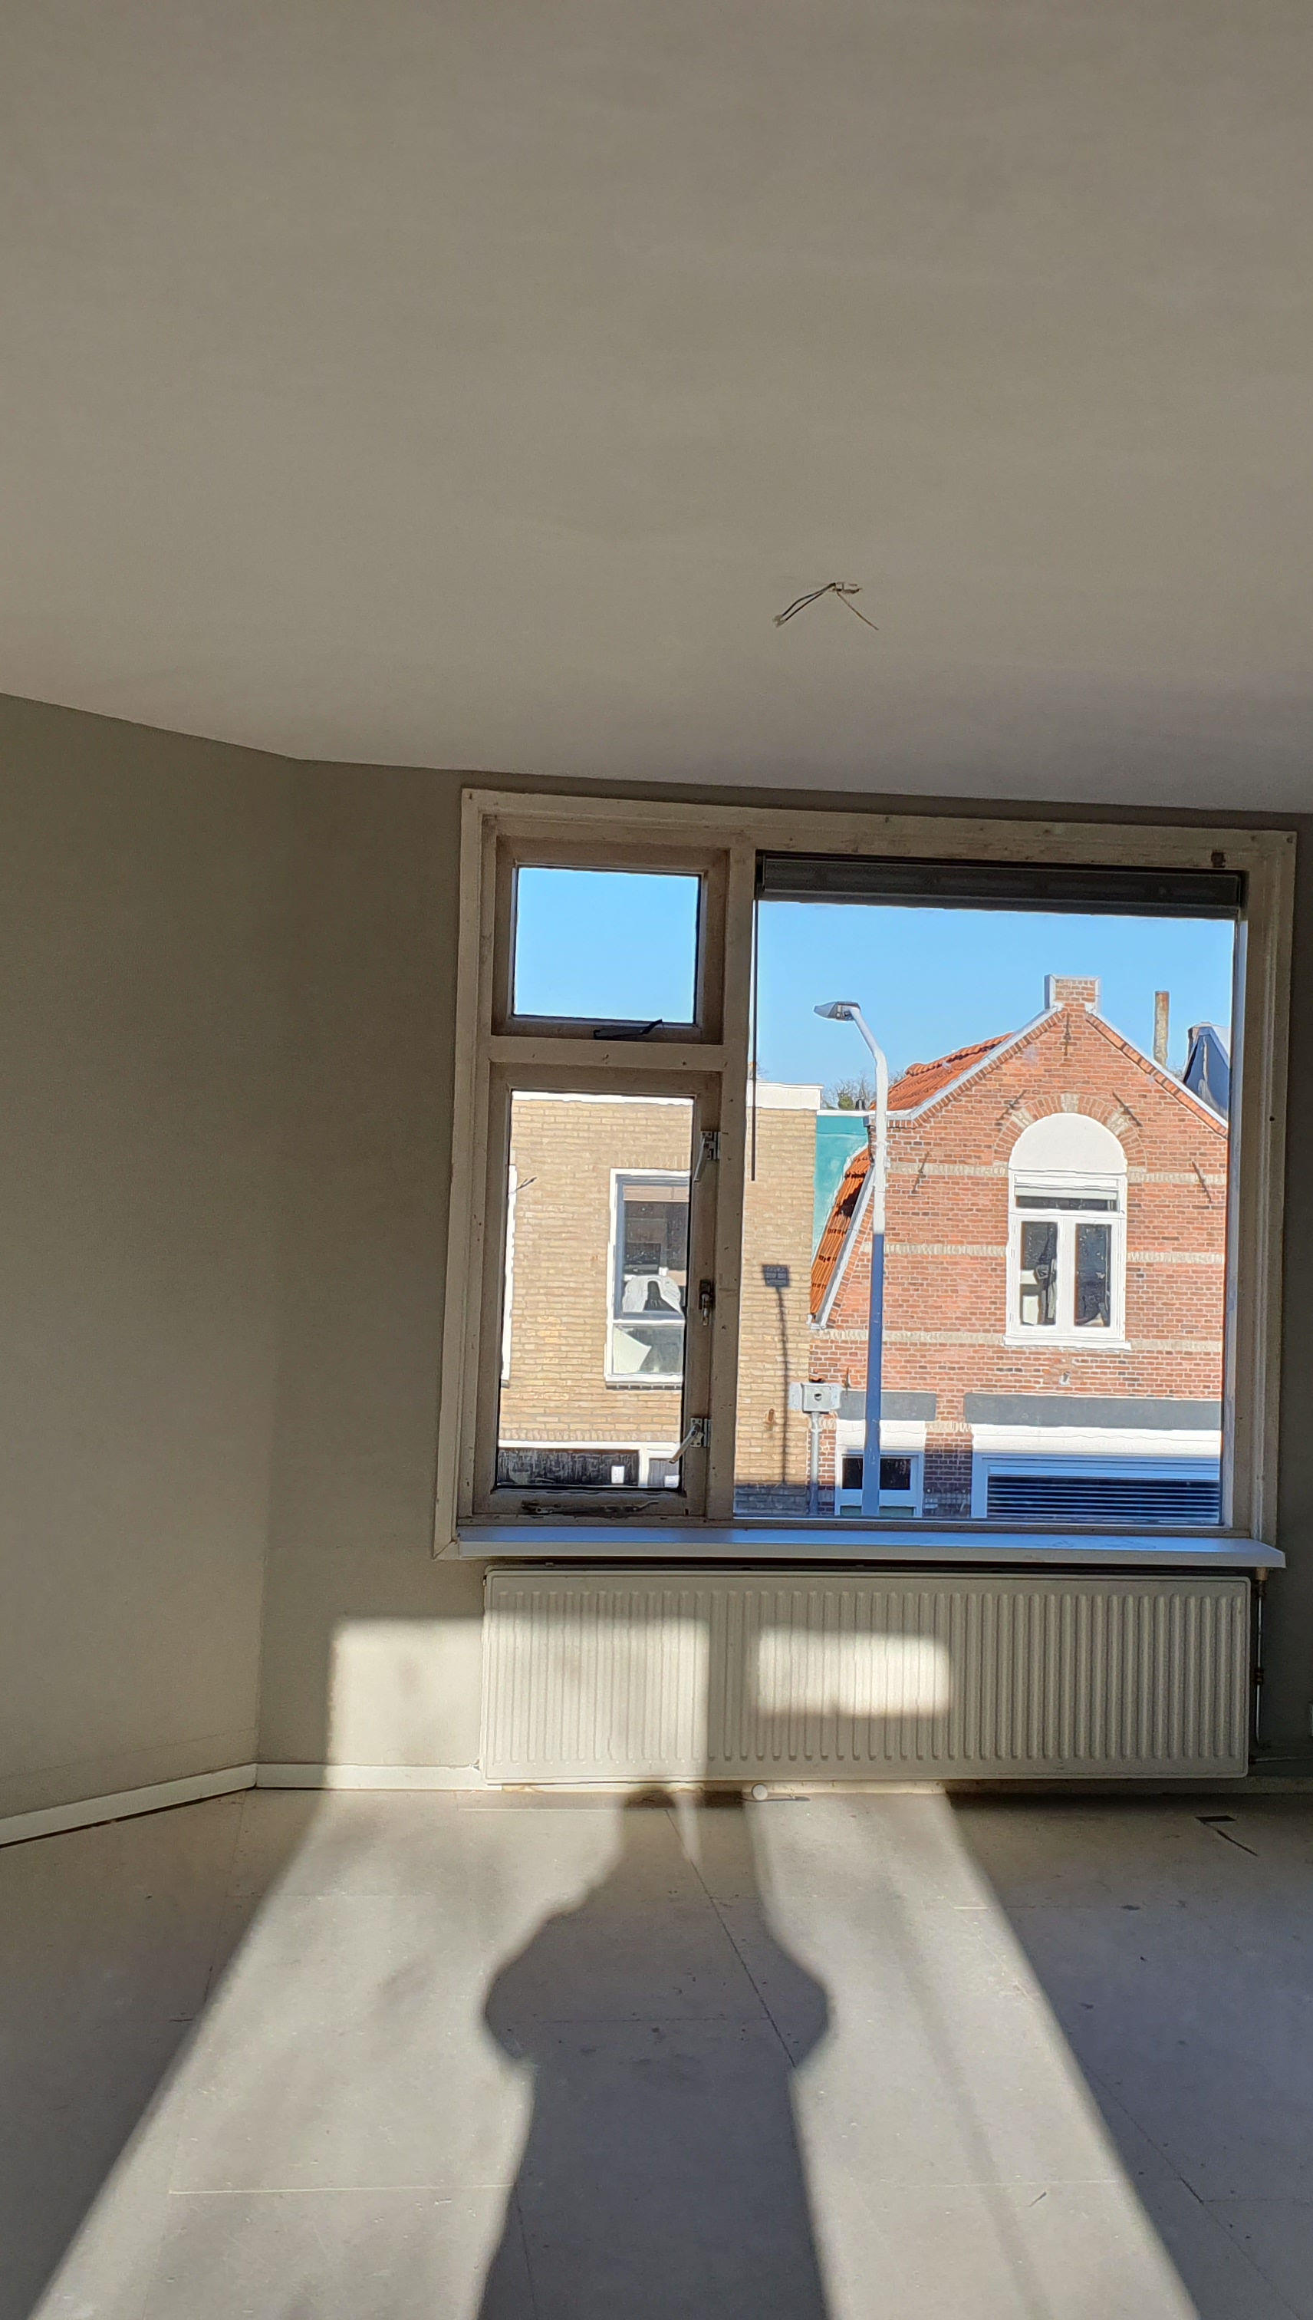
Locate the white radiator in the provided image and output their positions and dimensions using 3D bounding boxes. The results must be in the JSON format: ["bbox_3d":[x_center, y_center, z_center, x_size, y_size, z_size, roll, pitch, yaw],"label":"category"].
[{"bbox_3d":[0.528,1.260,5.694,1.907,0.502,0.090,2,-1,-7],"label":"white radiator"}]

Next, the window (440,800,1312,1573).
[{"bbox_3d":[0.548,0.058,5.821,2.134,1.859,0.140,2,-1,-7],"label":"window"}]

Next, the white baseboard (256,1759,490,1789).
[{"bbox_3d":[-0.675,1.489,5.598,0.565,0.063,0.016,2,-1,-7],"label":"white baseboard"}]

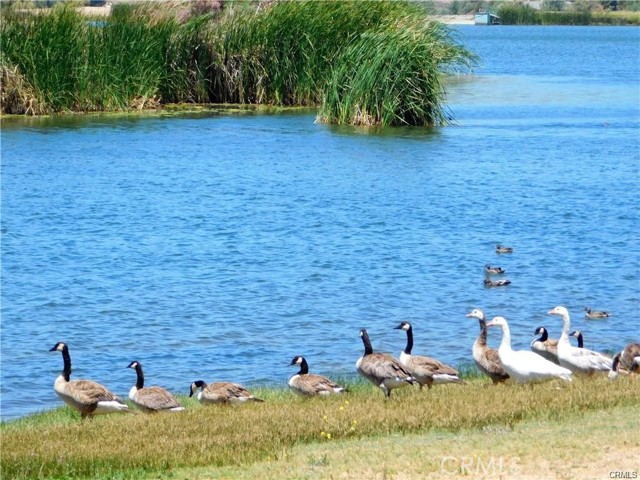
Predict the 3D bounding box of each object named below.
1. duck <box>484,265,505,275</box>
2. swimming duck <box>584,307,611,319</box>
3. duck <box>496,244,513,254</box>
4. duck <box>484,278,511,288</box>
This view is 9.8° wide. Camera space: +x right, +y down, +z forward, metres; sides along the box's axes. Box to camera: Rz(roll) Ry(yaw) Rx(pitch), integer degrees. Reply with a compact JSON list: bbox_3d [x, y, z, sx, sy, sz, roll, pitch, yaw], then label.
[{"bbox_3d":[3.363,0.563,71.770,0.400,0.180,0.175,0,4,0],"label":"duck"},{"bbox_3d":[4.578,1.192,61.550,0.450,0.195,0.180,0,4,0],"label":"swimming duck"},{"bbox_3d":[3.847,0.194,77.740,0.380,0.170,0.175,0,4,0],"label":"duck"},{"bbox_3d":[3.245,0.794,68.200,0.480,0.160,0.180,0,4,0],"label":"duck"}]

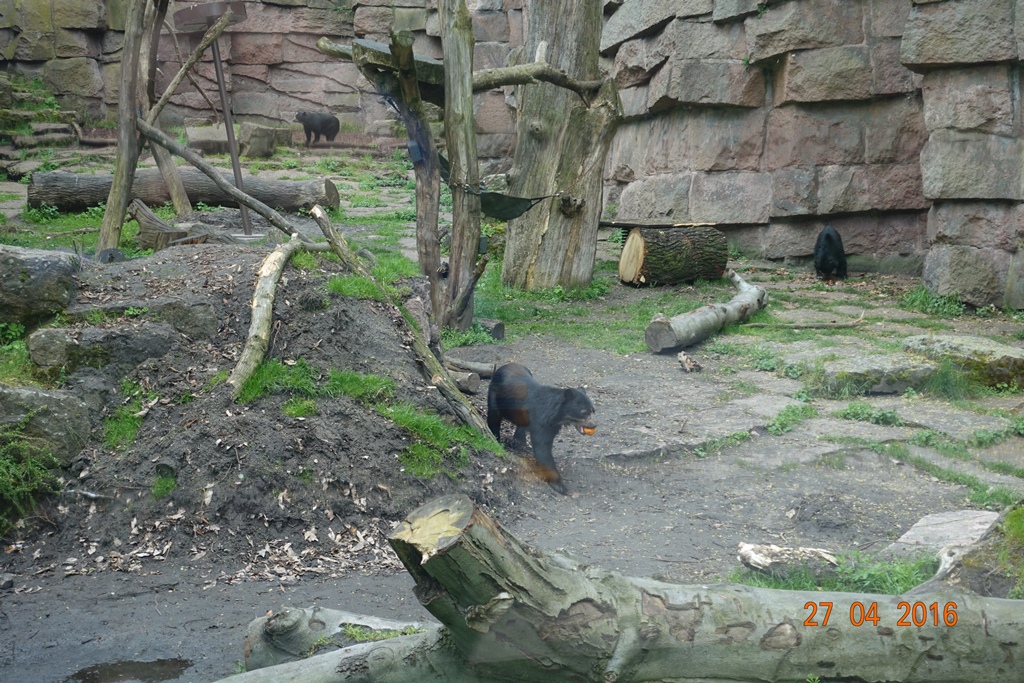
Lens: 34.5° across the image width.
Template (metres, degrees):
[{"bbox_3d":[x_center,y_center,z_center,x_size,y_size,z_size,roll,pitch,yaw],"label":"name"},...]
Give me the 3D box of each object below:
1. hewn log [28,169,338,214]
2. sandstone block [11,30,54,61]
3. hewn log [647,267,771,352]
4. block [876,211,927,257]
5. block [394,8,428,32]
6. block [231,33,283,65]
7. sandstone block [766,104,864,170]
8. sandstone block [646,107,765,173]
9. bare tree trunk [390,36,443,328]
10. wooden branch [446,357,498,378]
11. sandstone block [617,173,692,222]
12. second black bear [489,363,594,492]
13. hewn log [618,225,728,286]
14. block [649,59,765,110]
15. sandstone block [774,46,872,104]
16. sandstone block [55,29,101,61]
[{"bbox_3d":[-4.868,-2.217,24.300,4.600,0.590,0.570,2,12,11],"label":"hewn log"},{"bbox_3d":[-10.544,-6.509,36.300,0.920,0.631,0.600,-2,9,-12],"label":"sandstone block"},{"bbox_3d":[2.368,-0.432,19.660,0.720,0.420,3.607,6,14,27],"label":"hewn log"},{"bbox_3d":[5.476,-1.520,22.980,0.701,0.632,0.600,3,7,20],"label":"block"},{"bbox_3d":[-2.437,-7.816,40.273,0.824,0.573,0.550,0,7,0],"label":"block"},{"bbox_3d":[-6.288,-7.229,40.797,1.268,0.775,0.600,0,7,-3],"label":"block"},{"bbox_3d":[4.319,-2.928,23.436,1.374,0.925,0.650,3,13,11],"label":"sandstone block"},{"bbox_3d":[2.799,-2.936,23.900,1.650,0.912,0.600,4,10,24],"label":"sandstone block"},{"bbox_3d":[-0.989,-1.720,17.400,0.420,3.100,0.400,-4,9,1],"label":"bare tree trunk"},{"bbox_3d":[-0.490,0.247,17.133,0.680,0.170,0.170,-3,13,-11],"label":"wooden branch"},{"bbox_3d":[2.177,-2.119,24.176,1.149,0.722,0.600,3,7,22],"label":"sandstone block"},{"bbox_3d":[0.220,0.671,13.714,0.500,0.800,1.220,-9,15,-36],"label":"second black bear"},{"bbox_3d":[2.099,-1.130,21.500,1.220,0.710,0.730,-4,9,-22],"label":"hewn log"},{"bbox_3d":[2.893,-3.697,23.799,1.704,0.732,0.650,3,7,22],"label":"block"},{"bbox_3d":[4.306,-3.672,22.800,1.280,0.775,0.600,3,9,18],"label":"sandstone block"},{"bbox_3d":[-9.553,-6.530,36.300,0.970,0.674,0.600,-2,9,-12],"label":"sandstone block"}]

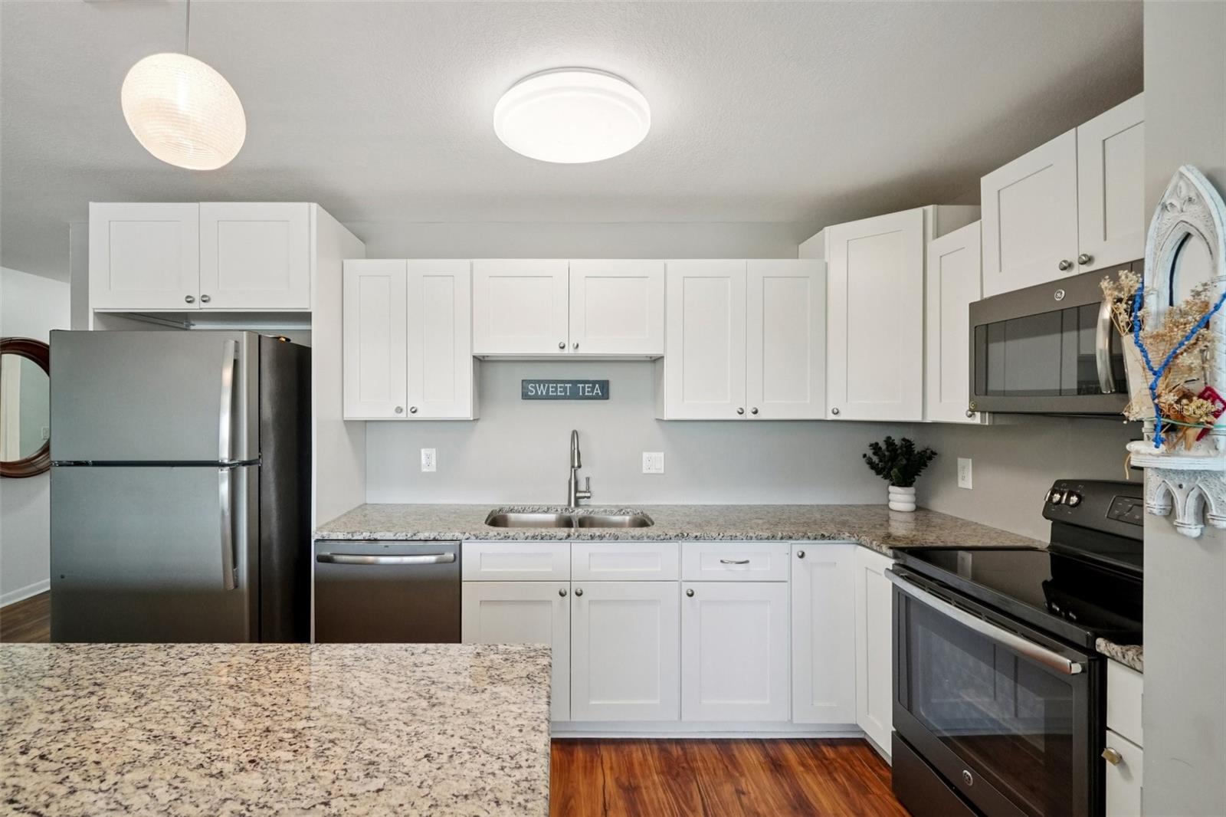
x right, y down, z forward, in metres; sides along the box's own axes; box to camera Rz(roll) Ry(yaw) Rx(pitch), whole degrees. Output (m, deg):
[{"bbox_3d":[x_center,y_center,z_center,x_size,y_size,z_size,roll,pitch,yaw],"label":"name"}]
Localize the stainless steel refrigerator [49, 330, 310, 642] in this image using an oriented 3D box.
[{"bbox_3d":[-1.715,0.567,2.225,0.725,1.705,0.800,0,0,0],"label":"stainless steel refrigerator"}]

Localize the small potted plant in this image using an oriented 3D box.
[{"bbox_3d":[1.450,0.328,2.570,0.350,0.380,0.290,0,0,-3],"label":"small potted plant"}]

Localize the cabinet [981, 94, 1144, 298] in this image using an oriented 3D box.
[{"bbox_3d":[1.565,-0.628,1.555,0.325,0.455,0.745,0,0,-6],"label":"cabinet"}]

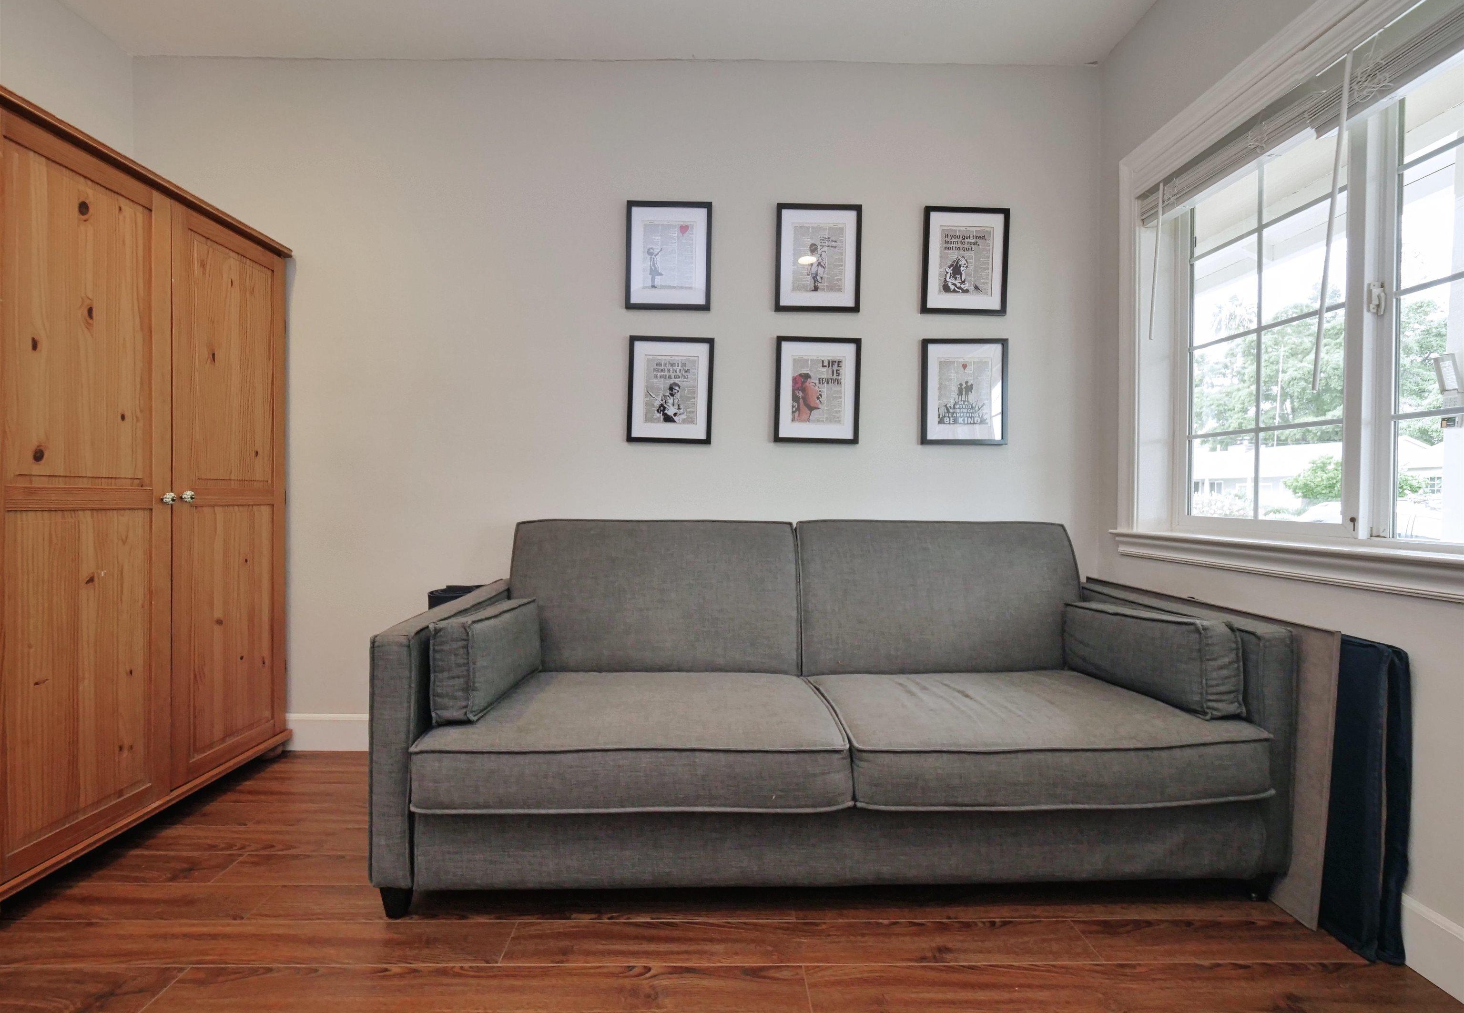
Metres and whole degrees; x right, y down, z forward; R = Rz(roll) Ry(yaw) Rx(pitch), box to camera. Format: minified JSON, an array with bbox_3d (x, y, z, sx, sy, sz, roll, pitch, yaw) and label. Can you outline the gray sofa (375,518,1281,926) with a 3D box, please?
[{"bbox_3d":[0.228,0.457,1.655,1.975,0.830,0.810,0,1,-1],"label":"gray sofa"}]

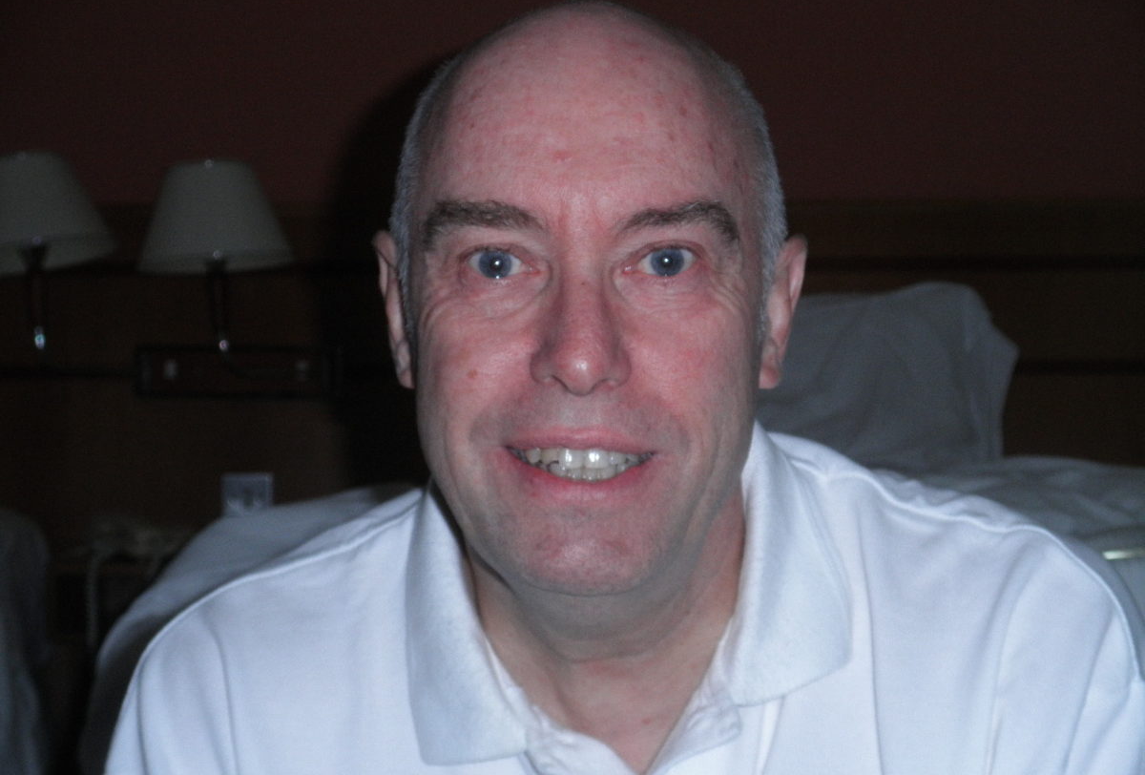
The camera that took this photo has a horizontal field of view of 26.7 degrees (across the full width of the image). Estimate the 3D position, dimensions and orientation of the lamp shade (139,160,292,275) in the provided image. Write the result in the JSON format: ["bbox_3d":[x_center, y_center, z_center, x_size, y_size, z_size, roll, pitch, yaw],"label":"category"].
[{"bbox_3d":[-0.518,-0.250,3.500,0.222,0.147,0.222,-2,-2,0],"label":"lamp shade"}]

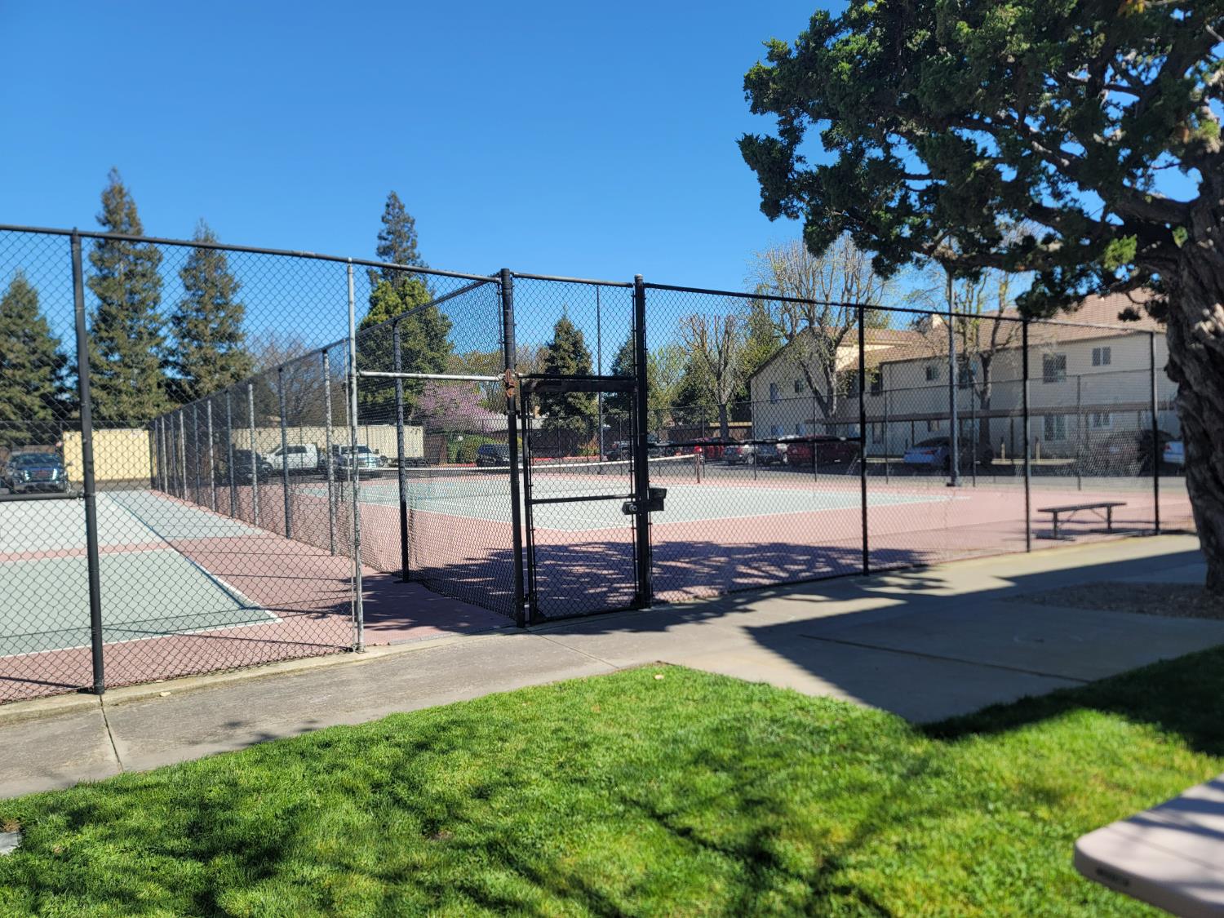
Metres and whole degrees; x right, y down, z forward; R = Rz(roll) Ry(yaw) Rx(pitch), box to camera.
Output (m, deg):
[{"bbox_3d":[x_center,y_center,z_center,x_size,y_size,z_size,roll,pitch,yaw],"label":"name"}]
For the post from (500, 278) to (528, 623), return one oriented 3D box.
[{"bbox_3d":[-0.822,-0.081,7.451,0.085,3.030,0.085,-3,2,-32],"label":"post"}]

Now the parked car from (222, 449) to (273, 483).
[{"bbox_3d":[-18.782,0.303,45.054,1.980,1.760,4.800,-2,1,-32],"label":"parked car"}]

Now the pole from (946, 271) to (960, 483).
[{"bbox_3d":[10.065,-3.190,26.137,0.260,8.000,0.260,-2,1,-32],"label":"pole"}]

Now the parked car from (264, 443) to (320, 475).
[{"bbox_3d":[-21.161,0.133,56.302,5.000,1.930,1.950,-2,1,-32],"label":"parked car"}]

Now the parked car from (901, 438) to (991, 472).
[{"bbox_3d":[15.763,-0.337,41.416,4.650,1.440,1.820,-2,1,-32],"label":"parked car"}]

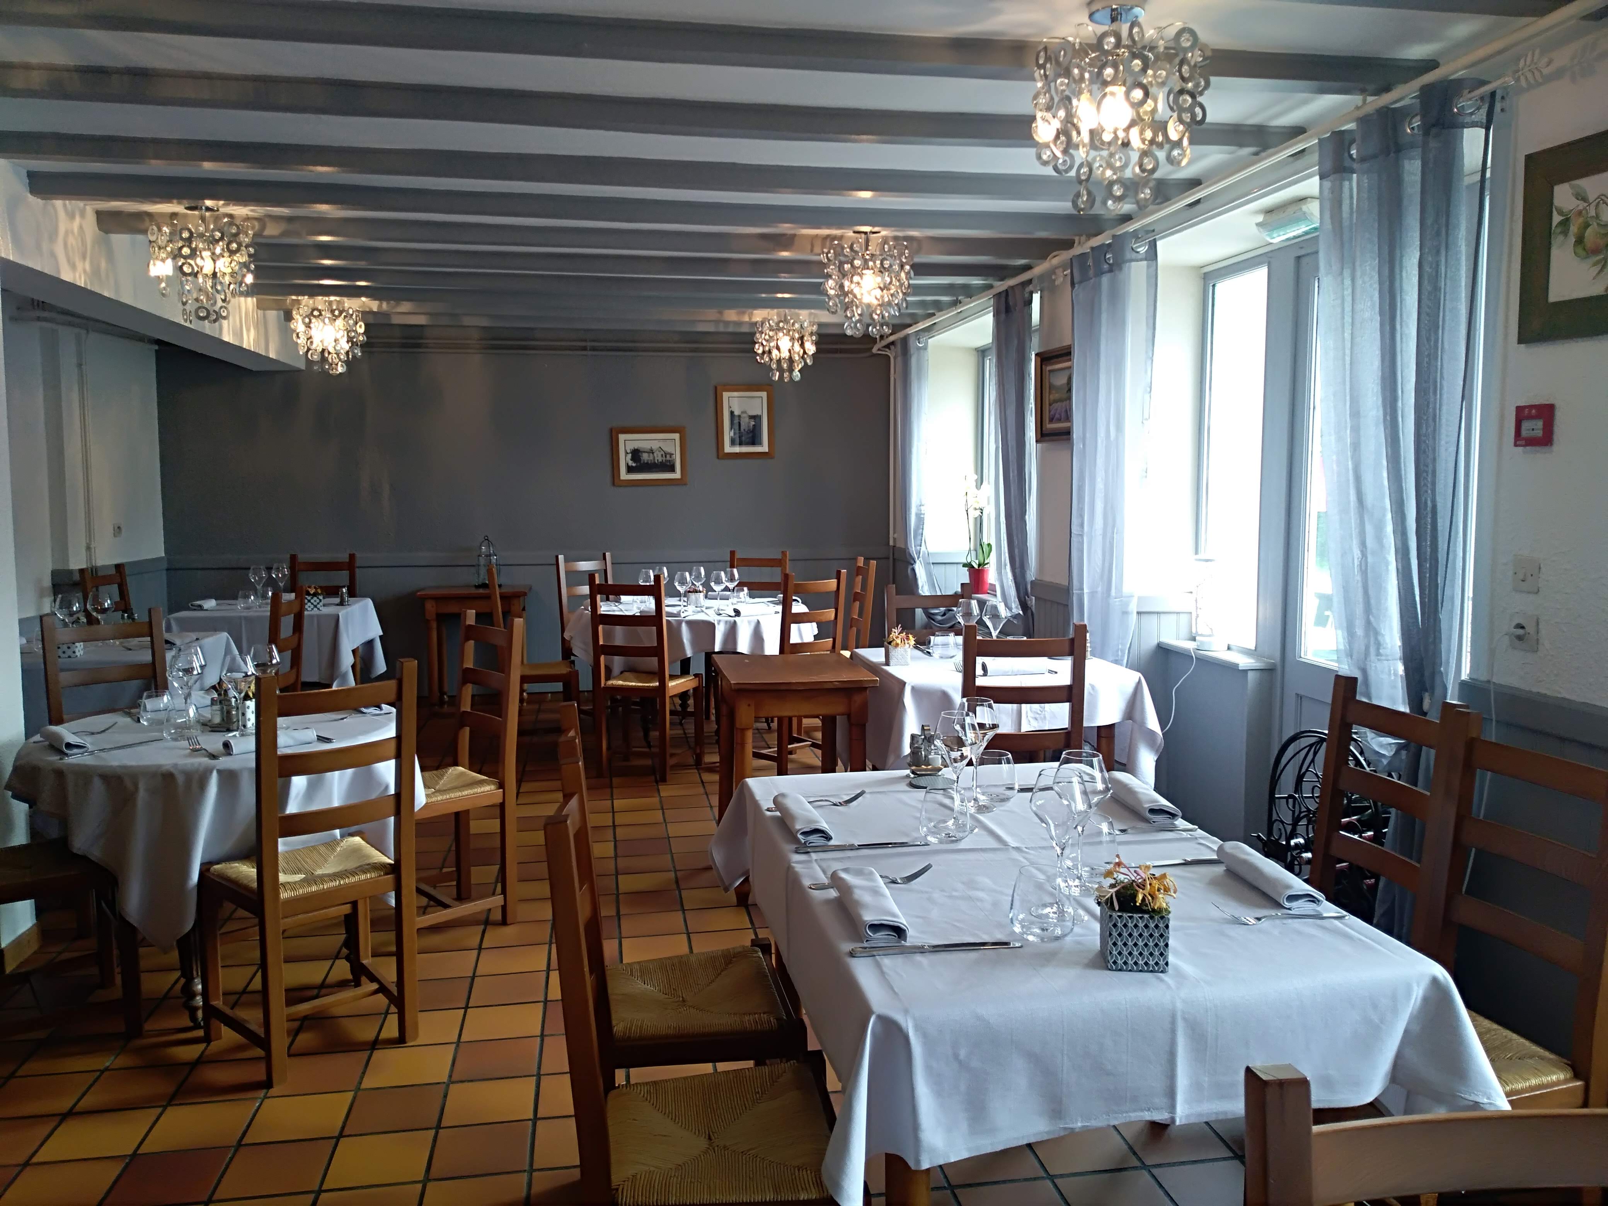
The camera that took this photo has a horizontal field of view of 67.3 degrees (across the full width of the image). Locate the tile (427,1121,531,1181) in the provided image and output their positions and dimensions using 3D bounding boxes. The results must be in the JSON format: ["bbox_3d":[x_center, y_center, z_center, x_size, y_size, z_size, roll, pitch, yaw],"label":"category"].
[{"bbox_3d":[-0.693,1.185,2.608,0.200,0.012,0.200,-1,6,-10],"label":"tile"}]

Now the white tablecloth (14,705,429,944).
[{"bbox_3d":[-1.604,0.584,3.409,1.040,0.470,1.020,-1,6,-10],"label":"white tablecloth"}]

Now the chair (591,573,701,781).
[{"bbox_3d":[-0.776,0.340,5.900,0.441,0.990,0.438,1,6,16],"label":"chair"}]

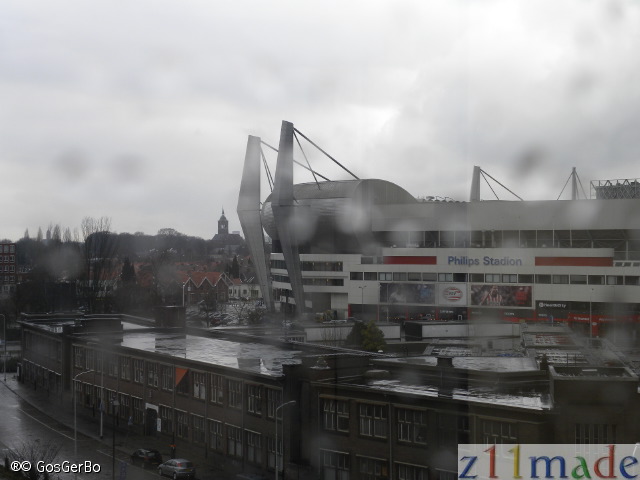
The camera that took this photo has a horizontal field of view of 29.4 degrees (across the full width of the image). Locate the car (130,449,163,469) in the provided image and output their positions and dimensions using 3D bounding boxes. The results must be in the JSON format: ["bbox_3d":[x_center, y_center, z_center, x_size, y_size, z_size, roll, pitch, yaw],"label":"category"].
[{"bbox_3d":[-15.048,18.775,105.507,1.680,1.430,3.850,0,-1,-29],"label":"car"}]

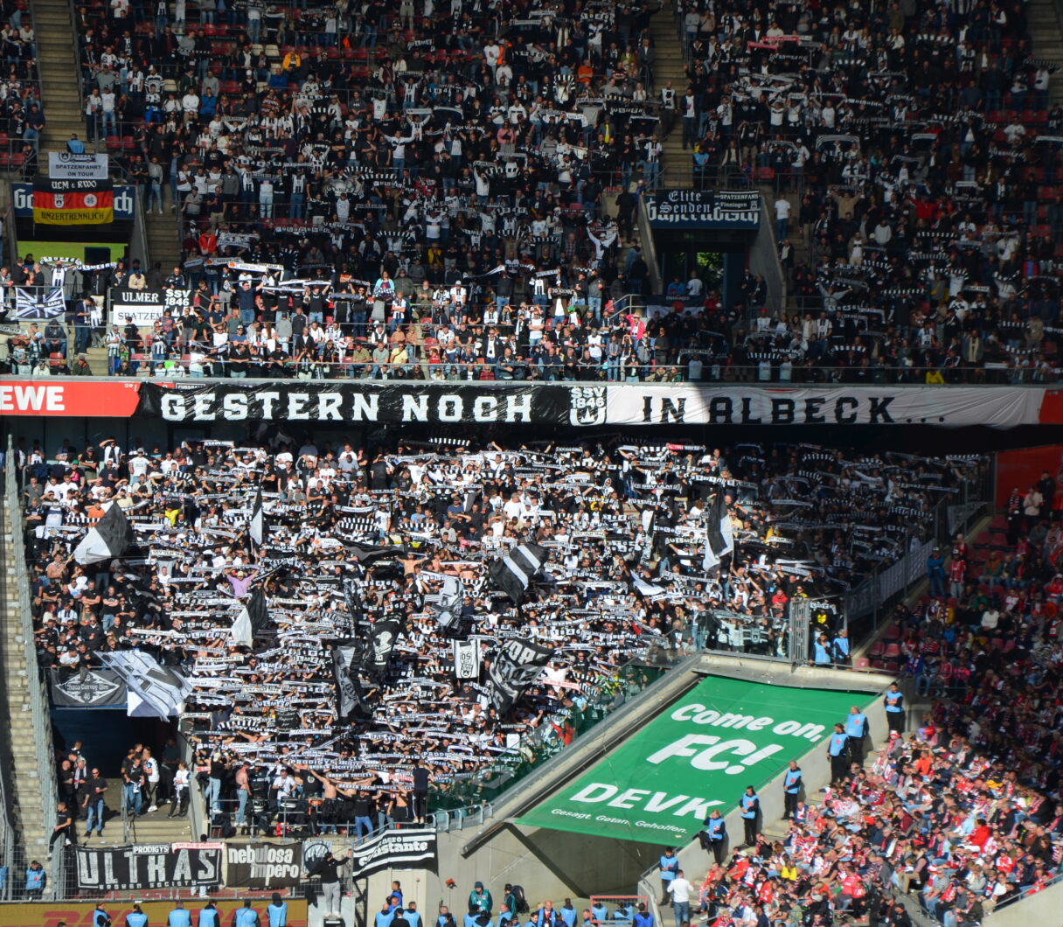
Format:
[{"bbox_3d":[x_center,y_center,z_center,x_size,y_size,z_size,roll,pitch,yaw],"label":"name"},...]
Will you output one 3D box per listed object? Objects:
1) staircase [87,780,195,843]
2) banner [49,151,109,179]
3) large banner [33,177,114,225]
[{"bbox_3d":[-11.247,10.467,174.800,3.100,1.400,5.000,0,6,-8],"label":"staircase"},{"bbox_3d":[-14.289,-9.409,192.300,1.880,0.860,0.080,0,6,-8],"label":"banner"},{"bbox_3d":[-14.424,-8.282,191.800,2.500,1.480,0.100,0,6,-8],"label":"large banner"}]

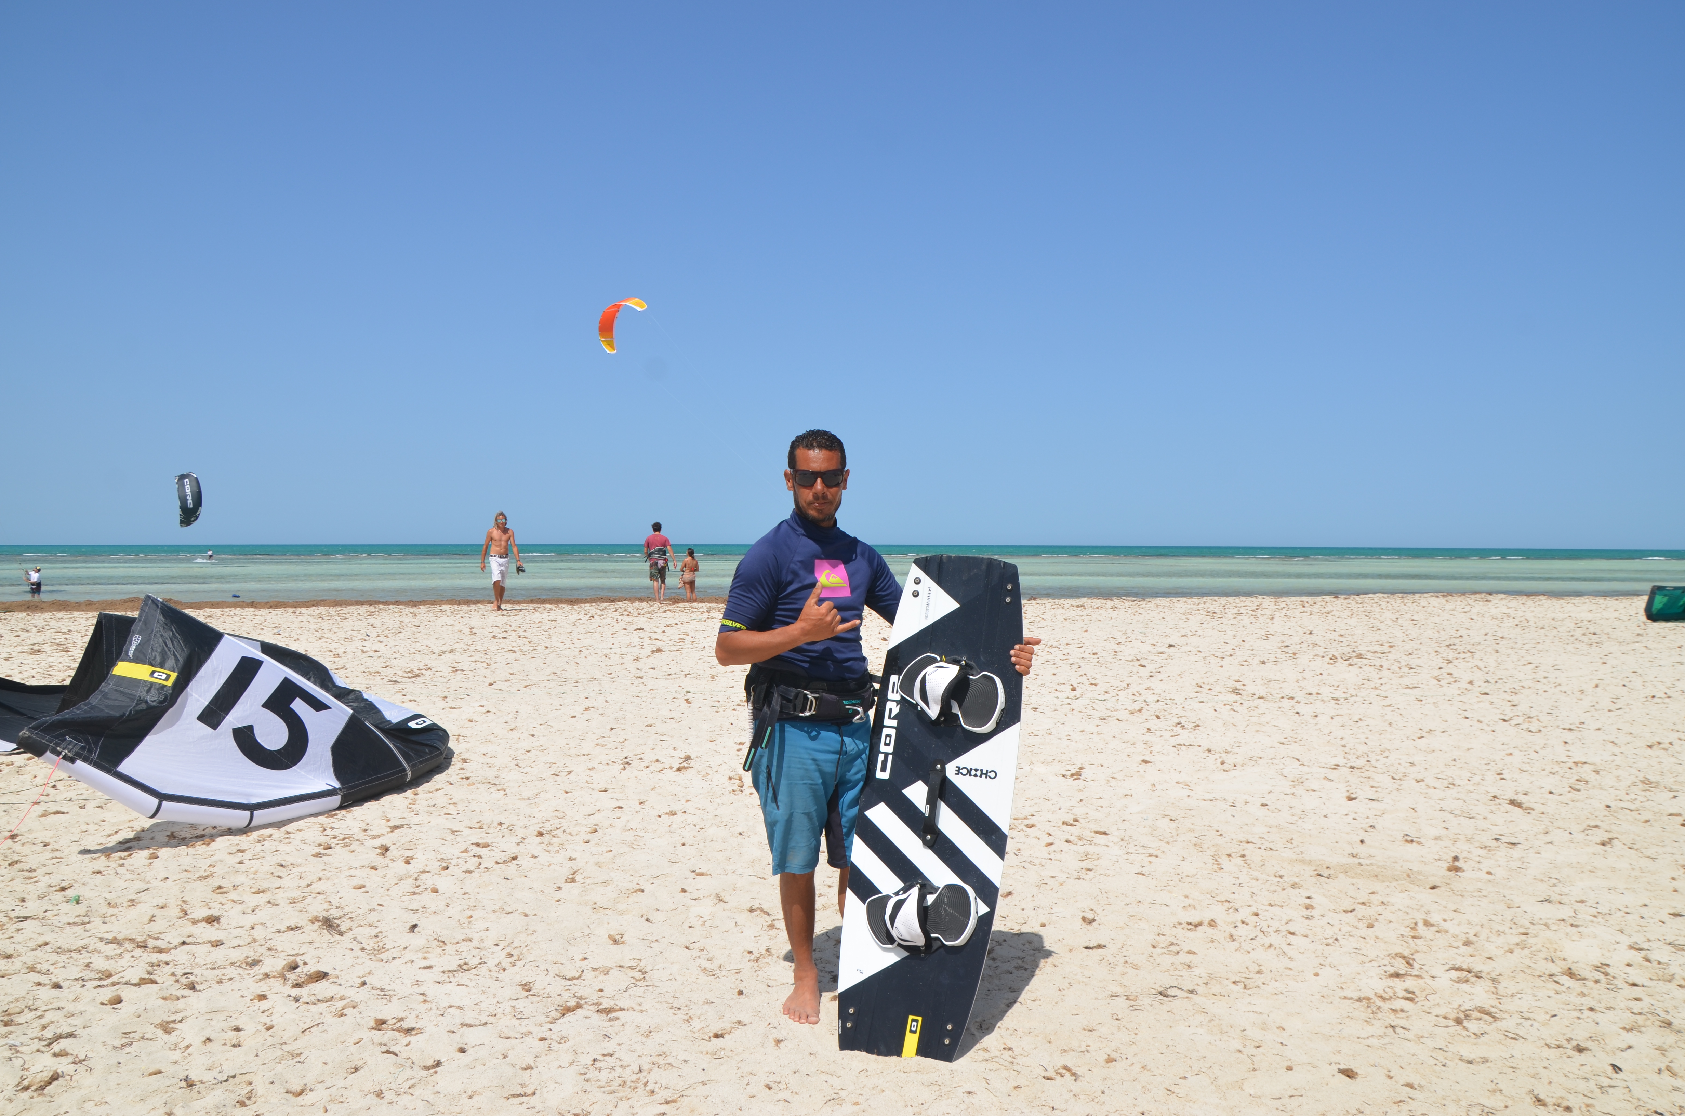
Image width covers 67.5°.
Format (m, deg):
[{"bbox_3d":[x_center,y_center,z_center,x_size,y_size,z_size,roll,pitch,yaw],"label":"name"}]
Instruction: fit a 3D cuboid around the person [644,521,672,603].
[{"bbox_3d":[-4.034,0.100,27.500,0.660,1.760,0.420,0,1,0],"label":"person"}]

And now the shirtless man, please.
[{"bbox_3d":[-6.102,0.059,22.500,0.760,1.780,0.450,0,1,-14],"label":"shirtless man"}]

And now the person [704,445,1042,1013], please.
[{"bbox_3d":[0.100,0.488,3.750,0.930,1.750,0.500,0,1,-7],"label":"person"}]

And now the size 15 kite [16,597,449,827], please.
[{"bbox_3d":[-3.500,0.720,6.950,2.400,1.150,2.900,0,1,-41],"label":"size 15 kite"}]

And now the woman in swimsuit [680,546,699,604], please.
[{"bbox_3d":[-3.427,0.393,28.300,0.450,1.250,0.310,0,1,-9],"label":"woman in swimsuit"}]

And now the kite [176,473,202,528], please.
[{"bbox_3d":[-62.199,-5.484,120.000,2.400,5.200,2.200,0,1,-18],"label":"kite"}]

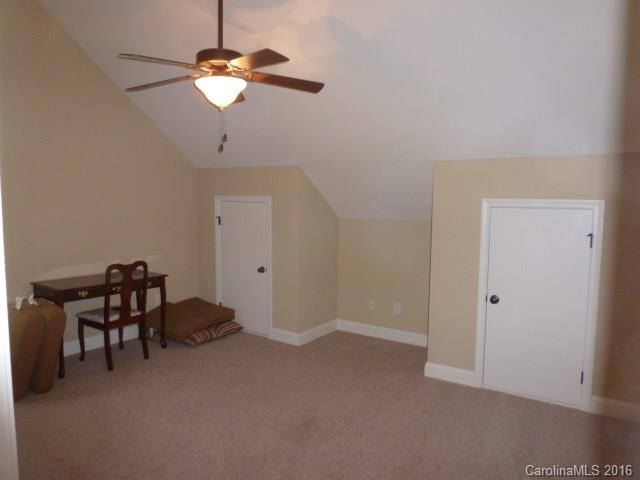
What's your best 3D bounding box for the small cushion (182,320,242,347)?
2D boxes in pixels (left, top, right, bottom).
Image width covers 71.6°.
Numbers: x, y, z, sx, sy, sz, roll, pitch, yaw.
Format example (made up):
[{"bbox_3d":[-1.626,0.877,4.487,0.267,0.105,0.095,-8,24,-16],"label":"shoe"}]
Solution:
[{"bbox_3d":[-1.315,1.039,5.122,0.500,0.140,0.630,4,6,33],"label":"small cushion"}]

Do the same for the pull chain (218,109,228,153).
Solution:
[{"bbox_3d":[-0.592,-0.671,2.720,0.055,0.275,0.045,4,6,33],"label":"pull chain"}]

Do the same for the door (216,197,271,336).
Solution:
[{"bbox_3d":[-0.906,0.299,5.196,0.830,1.600,0.060,4,6,33],"label":"door"}]

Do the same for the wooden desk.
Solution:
[{"bbox_3d":[-2.135,0.766,4.406,0.540,0.770,1.080,4,6,37],"label":"wooden desk"}]

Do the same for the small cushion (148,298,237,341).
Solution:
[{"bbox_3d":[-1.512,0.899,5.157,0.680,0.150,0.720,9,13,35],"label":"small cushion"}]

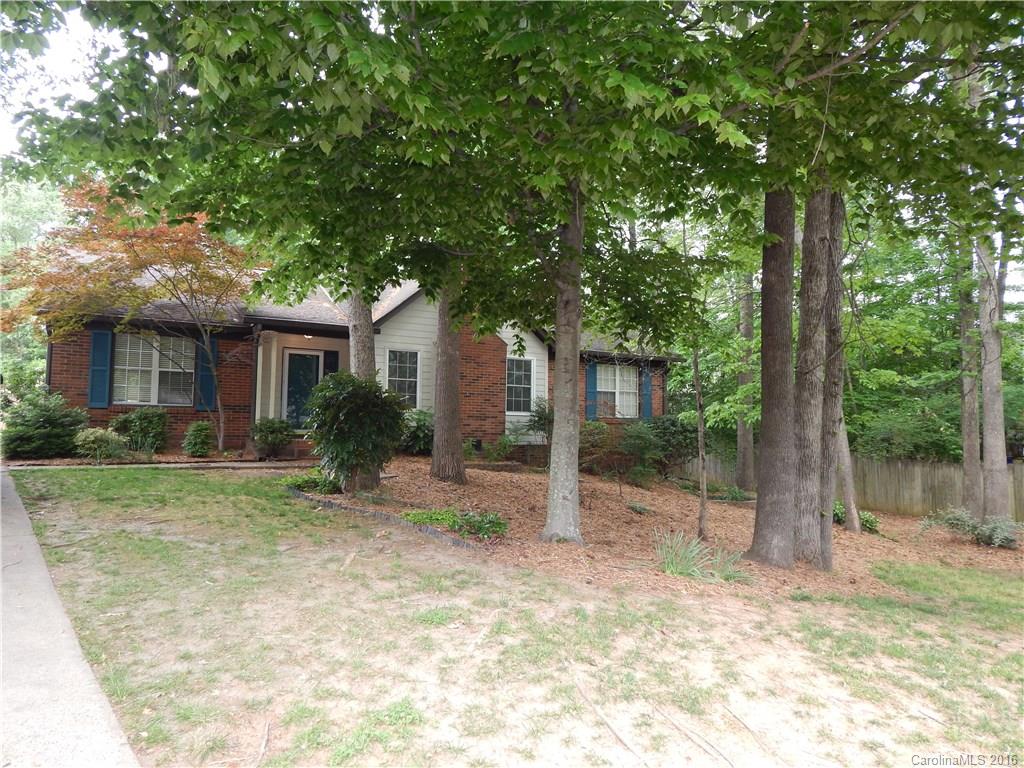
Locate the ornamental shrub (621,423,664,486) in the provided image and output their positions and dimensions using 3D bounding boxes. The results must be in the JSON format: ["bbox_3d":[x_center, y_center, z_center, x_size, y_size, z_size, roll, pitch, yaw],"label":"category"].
[{"bbox_3d":[3.394,1.842,17.900,1.097,1.710,1.097,1,-3,0],"label":"ornamental shrub"}]

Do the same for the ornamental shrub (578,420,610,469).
[{"bbox_3d":[2.307,1.822,20.000,1.141,1.454,1.141,1,-3,0],"label":"ornamental shrub"}]

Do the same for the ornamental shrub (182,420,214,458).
[{"bbox_3d":[-6.784,1.188,14.700,0.650,0.775,0.650,1,-3,0],"label":"ornamental shrub"}]

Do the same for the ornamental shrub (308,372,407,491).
[{"bbox_3d":[-2.484,0.754,10.800,1.570,1.817,1.492,1,-3,0],"label":"ornamental shrub"}]

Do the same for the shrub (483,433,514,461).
[{"bbox_3d":[-0.373,1.713,18.800,0.965,0.777,0.965,1,-3,0],"label":"shrub"}]

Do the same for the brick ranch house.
[{"bbox_3d":[-4.387,-0.531,22.457,17.706,5.700,9.600,3,-3,-27],"label":"brick ranch house"}]

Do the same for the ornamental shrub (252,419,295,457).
[{"bbox_3d":[-5.491,1.238,15.600,0.979,0.867,0.930,1,-3,0],"label":"ornamental shrub"}]

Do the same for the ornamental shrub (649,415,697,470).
[{"bbox_3d":[4.876,1.819,20.800,1.661,1.720,1.578,1,-3,0],"label":"ornamental shrub"}]

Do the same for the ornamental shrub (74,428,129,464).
[{"bbox_3d":[-8.326,1.257,13.800,1.062,0.689,1.062,1,-3,0],"label":"ornamental shrub"}]

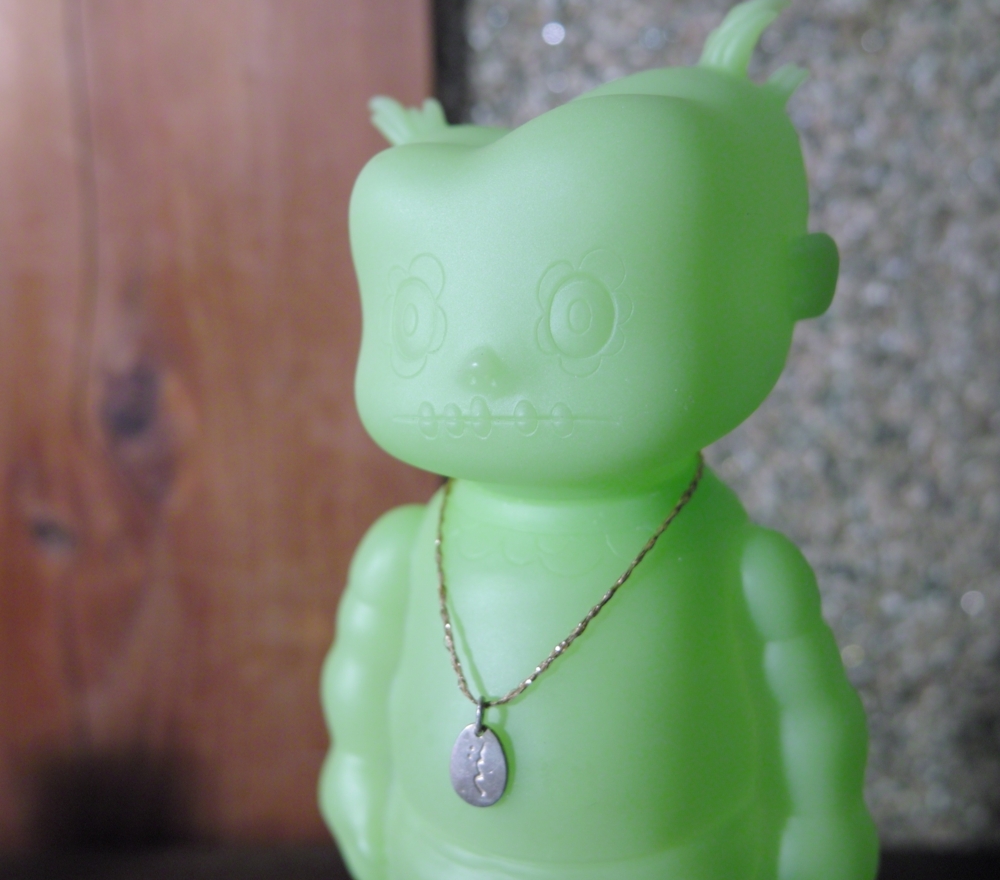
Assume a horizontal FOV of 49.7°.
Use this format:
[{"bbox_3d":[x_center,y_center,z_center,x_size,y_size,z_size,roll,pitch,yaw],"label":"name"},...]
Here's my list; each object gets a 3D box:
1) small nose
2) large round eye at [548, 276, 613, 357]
[{"bbox_3d":[-0.002,-0.011,0.175,0.009,0.008,0.005,2,6,18],"label":"small nose"},{"bbox_3d":[0.013,-0.020,0.176,0.011,0.013,0.004,1,6,6],"label":"large round eye"}]

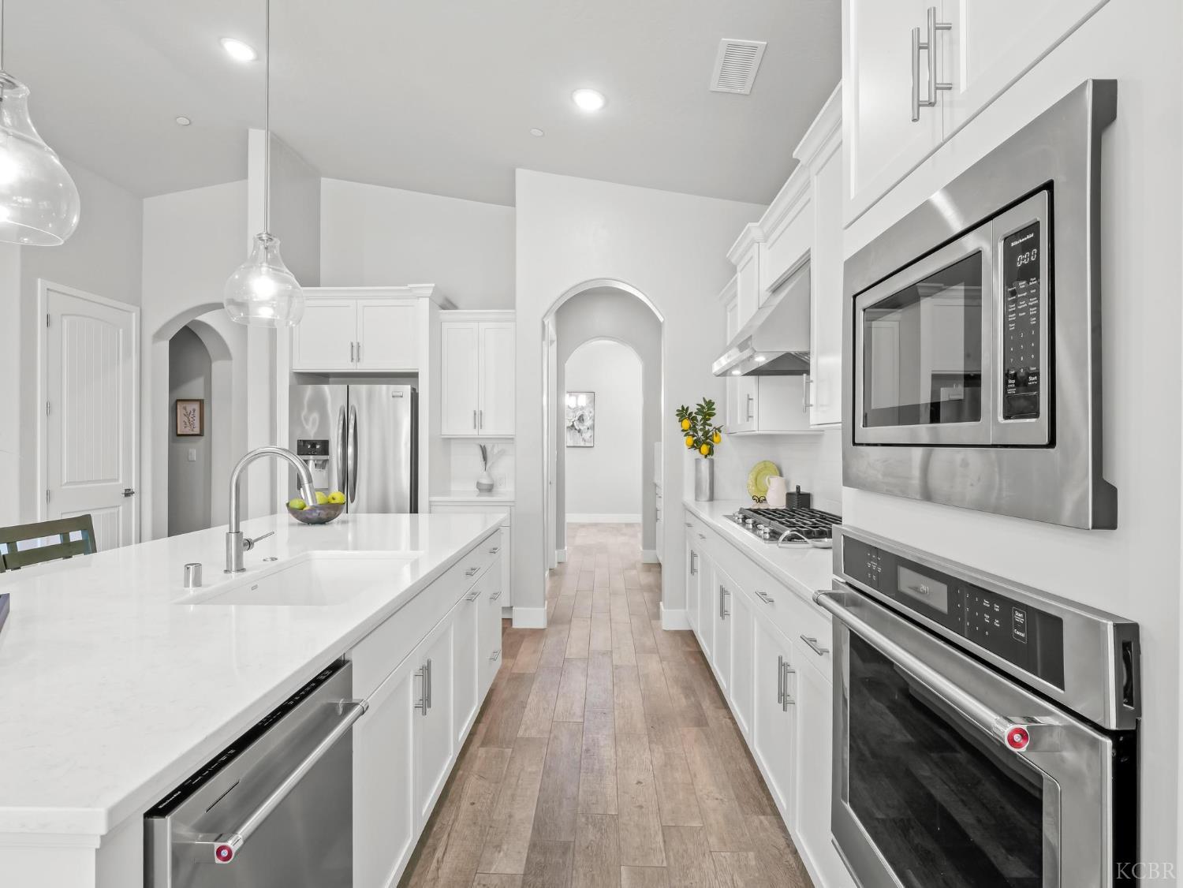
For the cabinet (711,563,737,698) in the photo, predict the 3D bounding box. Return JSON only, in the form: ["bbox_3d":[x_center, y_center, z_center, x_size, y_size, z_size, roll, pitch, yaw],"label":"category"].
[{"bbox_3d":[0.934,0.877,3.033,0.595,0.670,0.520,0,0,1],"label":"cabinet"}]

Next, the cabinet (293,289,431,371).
[{"bbox_3d":[-1.683,-0.822,4.829,1.009,0.596,0.690,0,0,1],"label":"cabinet"}]

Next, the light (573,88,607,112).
[{"bbox_3d":[-0.013,-1.879,3.360,0.190,0.030,0.190,8,0,1],"label":"light"}]

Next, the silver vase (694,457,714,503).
[{"bbox_3d":[0.775,0.249,4.235,0.134,0.296,0.134,0,0,1],"label":"silver vase"}]

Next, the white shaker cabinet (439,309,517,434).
[{"bbox_3d":[-0.875,-0.545,4.993,0.623,0.980,0.330,0,0,1],"label":"white shaker cabinet"}]

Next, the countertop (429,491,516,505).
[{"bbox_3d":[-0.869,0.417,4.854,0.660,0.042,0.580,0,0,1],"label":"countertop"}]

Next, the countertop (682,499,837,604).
[{"bbox_3d":[0.929,0.418,2.892,0.639,0.040,2.860,0,0,1],"label":"countertop"}]

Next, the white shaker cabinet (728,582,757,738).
[{"bbox_3d":[0.922,0.913,2.607,0.578,0.607,0.450,0,0,1],"label":"white shaker cabinet"}]

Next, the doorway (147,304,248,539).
[{"bbox_3d":[-3.196,0.065,5.351,1.100,2.490,0.200,0,0,1],"label":"doorway"}]

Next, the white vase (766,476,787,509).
[{"bbox_3d":[1.115,0.285,3.648,0.125,0.191,0.110,0,0,1],"label":"white vase"}]

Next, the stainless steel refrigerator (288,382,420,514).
[{"bbox_3d":[-1.754,0.435,4.863,0.900,1.750,0.770,0,0,1],"label":"stainless steel refrigerator"}]

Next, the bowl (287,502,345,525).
[{"bbox_3d":[-1.387,0.349,3.100,0.270,0.098,0.270,0,0,0],"label":"bowl"}]

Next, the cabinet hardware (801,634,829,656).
[{"bbox_3d":[0.596,0.533,1.622,0.039,0.016,0.150,0,0,1],"label":"cabinet hardware"}]

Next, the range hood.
[{"bbox_3d":[0.971,-0.576,2.975,0.560,0.405,0.890,0,0,1],"label":"range hood"}]

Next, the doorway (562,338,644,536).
[{"bbox_3d":[0.136,0.072,6.849,0.848,2.475,0.180,0,0,1],"label":"doorway"}]

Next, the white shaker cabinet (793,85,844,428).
[{"bbox_3d":[1.046,-0.632,2.259,0.420,1.135,0.550,0,0,1],"label":"white shaker cabinet"}]

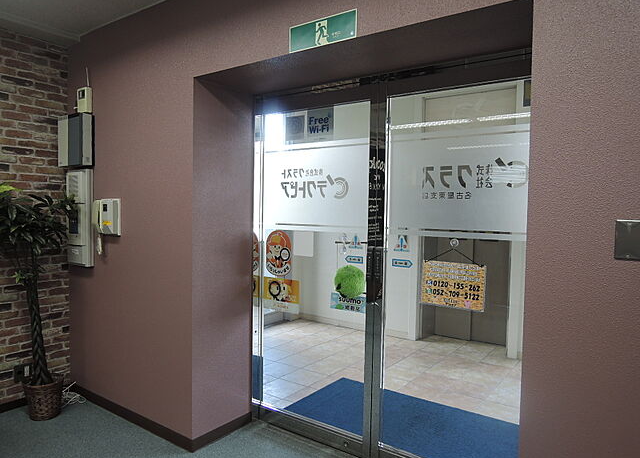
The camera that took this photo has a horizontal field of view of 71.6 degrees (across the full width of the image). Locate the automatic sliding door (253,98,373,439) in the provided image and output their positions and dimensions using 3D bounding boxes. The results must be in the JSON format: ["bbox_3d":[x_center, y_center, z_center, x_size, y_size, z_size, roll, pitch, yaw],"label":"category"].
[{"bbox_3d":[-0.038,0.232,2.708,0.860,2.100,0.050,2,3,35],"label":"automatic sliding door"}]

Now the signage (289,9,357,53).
[{"bbox_3d":[0.004,-0.873,1.966,0.362,0.120,0.012,2,3,35],"label":"signage"}]

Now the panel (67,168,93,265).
[{"bbox_3d":[-1.712,-0.079,3.156,0.238,0.685,0.082,2,3,35],"label":"panel"}]

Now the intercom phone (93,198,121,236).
[{"bbox_3d":[-1.420,-0.081,2.953,0.225,0.236,0.070,2,3,35],"label":"intercom phone"}]

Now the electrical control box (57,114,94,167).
[{"bbox_3d":[-1.725,-0.622,3.139,0.340,0.356,0.086,2,3,35],"label":"electrical control box"}]

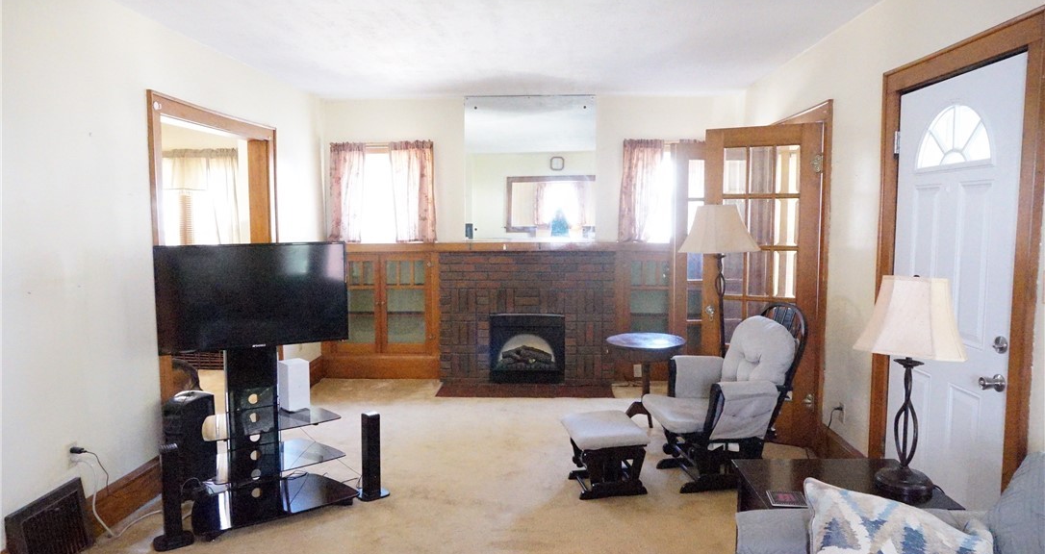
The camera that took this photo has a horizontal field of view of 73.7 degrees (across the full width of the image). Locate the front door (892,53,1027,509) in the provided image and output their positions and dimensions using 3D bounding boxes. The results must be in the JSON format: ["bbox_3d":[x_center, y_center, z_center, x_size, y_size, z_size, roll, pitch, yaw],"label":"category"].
[{"bbox_3d":[1.800,0.178,2.943,0.050,2.030,0.885,0,5,2],"label":"front door"}]

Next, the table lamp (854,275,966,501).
[{"bbox_3d":[1.237,0.349,2.252,0.330,0.715,0.330,0,5,3],"label":"table lamp"}]

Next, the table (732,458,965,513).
[{"bbox_3d":[1.075,0.977,2.393,0.606,0.560,0.439,0,5,2],"label":"table"}]

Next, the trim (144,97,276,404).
[{"bbox_3d":[-1.953,0.025,4.501,0.170,2.137,1.661,0,5,3],"label":"trim"}]

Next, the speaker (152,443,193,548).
[{"bbox_3d":[-1.585,0.979,3.152,0.150,0.455,0.100,-3,6,-30],"label":"speaker"}]

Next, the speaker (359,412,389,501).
[{"bbox_3d":[-0.783,0.928,3.663,0.145,0.445,0.095,-4,6,-37],"label":"speaker"}]

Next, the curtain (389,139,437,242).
[{"bbox_3d":[-0.976,-0.768,6.232,0.409,0.917,0.070,0,5,2],"label":"curtain"}]

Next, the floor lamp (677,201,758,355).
[{"bbox_3d":[1.220,0.322,4.292,0.480,1.517,0.480,0,5,3],"label":"floor lamp"}]

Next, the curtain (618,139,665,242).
[{"bbox_3d":[1.050,-0.764,6.148,0.407,0.892,0.070,0,5,2],"label":"curtain"}]

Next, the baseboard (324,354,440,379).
[{"bbox_3d":[-1.262,0.808,6.257,1.020,0.225,0.040,0,5,3],"label":"baseboard"}]

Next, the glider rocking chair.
[{"bbox_3d":[1.123,0.636,3.799,0.750,0.990,0.660,-1,5,-9],"label":"glider rocking chair"}]

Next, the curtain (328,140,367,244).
[{"bbox_3d":[-1.584,-0.770,6.314,0.320,0.910,0.080,0,5,3],"label":"curtain"}]

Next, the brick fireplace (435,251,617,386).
[{"bbox_3d":[0.055,0.341,6.196,1.513,1.156,0.340,0,5,2],"label":"brick fireplace"}]

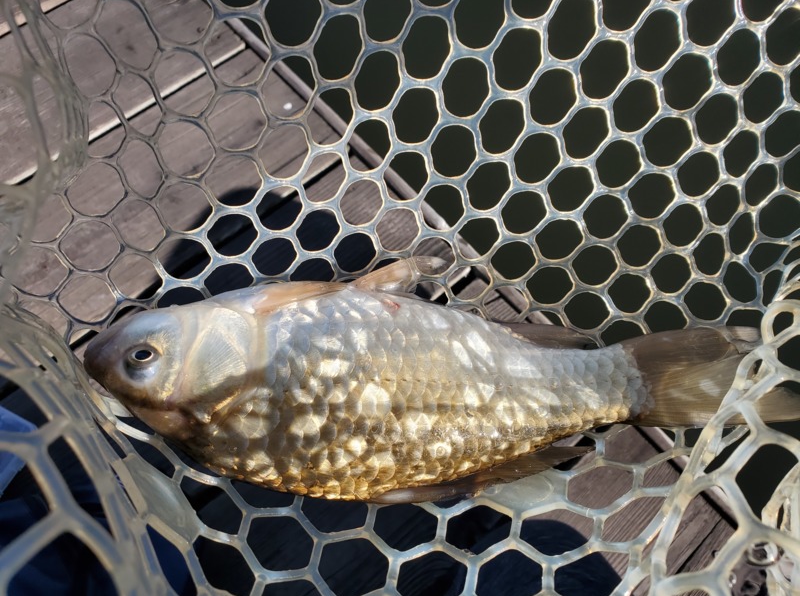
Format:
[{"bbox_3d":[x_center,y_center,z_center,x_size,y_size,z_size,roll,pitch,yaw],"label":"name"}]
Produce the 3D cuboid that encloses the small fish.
[{"bbox_3d":[0.022,0.043,0.322,0.375,0.062,0.125,2,73,0],"label":"small fish"}]

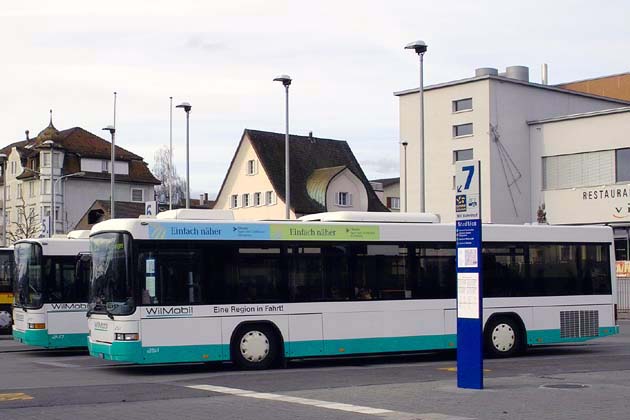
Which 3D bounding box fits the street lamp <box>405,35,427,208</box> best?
[{"bbox_3d":[3.635,-0.859,35.692,0.850,10.288,0.450,-1,-4,15],"label":"street lamp"}]

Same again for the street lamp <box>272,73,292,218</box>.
[{"bbox_3d":[-1.317,-0.447,42.254,0.850,10.429,0.450,-1,-4,15],"label":"street lamp"}]

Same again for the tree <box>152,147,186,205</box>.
[{"bbox_3d":[-17.989,1.343,124.367,5.200,18.371,5.200,0,-4,-8],"label":"tree"}]

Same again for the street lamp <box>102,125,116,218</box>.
[{"bbox_3d":[-11.212,0.555,55.389,0.850,10.358,0.450,-1,-4,15],"label":"street lamp"}]

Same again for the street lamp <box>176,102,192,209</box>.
[{"bbox_3d":[-6.305,0.019,48.819,0.850,10.463,0.450,-1,-4,15],"label":"street lamp"}]

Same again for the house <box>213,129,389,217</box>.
[{"bbox_3d":[-1.331,0.622,82.927,10.600,13.900,12.656,3,-5,-40],"label":"house"}]

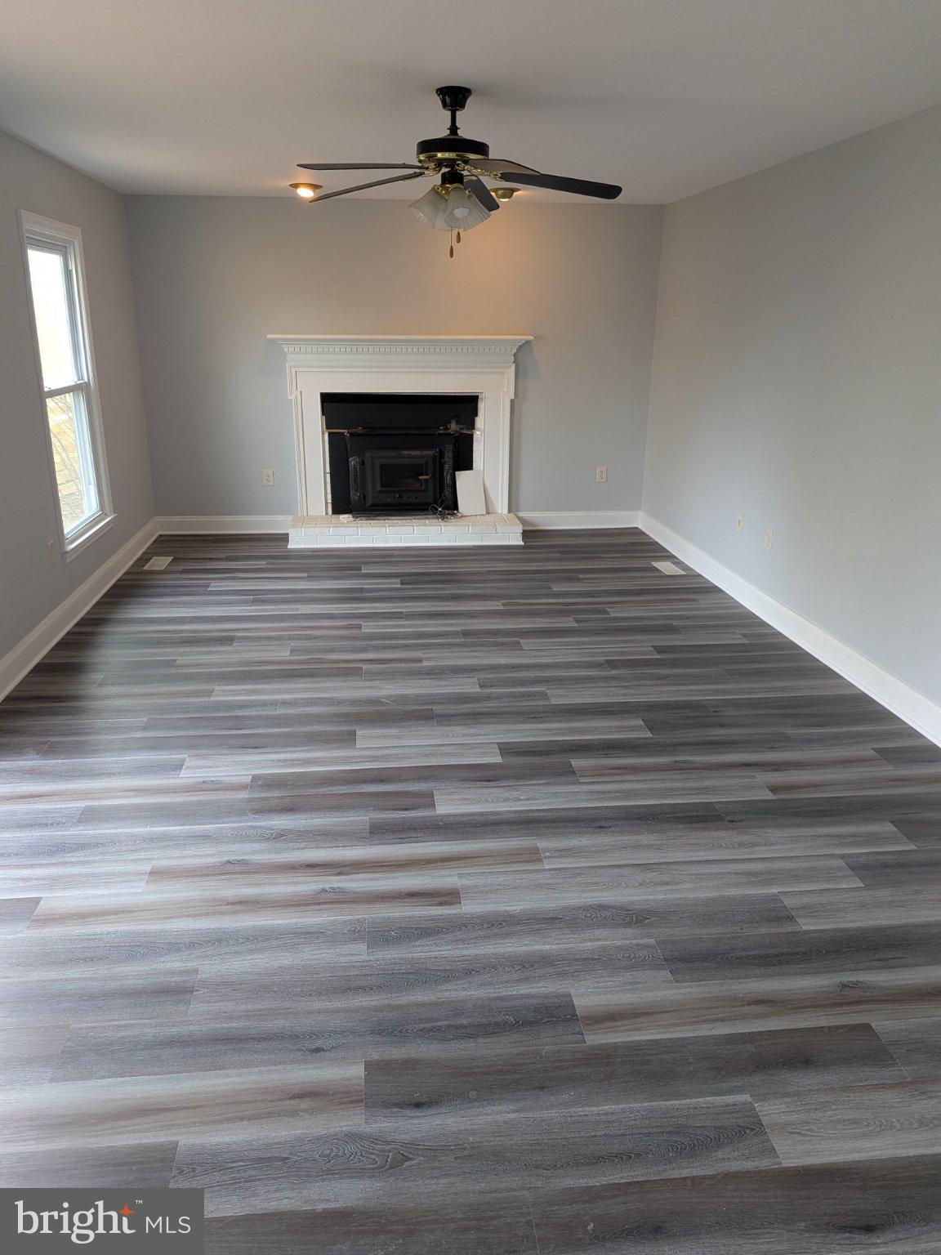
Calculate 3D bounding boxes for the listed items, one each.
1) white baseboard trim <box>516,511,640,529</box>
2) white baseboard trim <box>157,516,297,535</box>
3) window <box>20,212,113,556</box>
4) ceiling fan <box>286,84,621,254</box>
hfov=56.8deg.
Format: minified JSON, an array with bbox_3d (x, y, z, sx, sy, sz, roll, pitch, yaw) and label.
[{"bbox_3d":[0.883,-0.878,7.114,1.053,0.136,0.020,-2,19,-7],"label":"white baseboard trim"},{"bbox_3d":[-1.915,-0.798,6.791,1.032,0.141,0.020,-2,19,-7],"label":"white baseboard trim"},{"bbox_3d":[-2.253,-1.358,4.897,0.110,1.708,1.002,-2,19,-7],"label":"window"},{"bbox_3d":[-0.069,-1.716,3.288,1.320,0.566,1.300,-2,19,-7],"label":"ceiling fan"}]

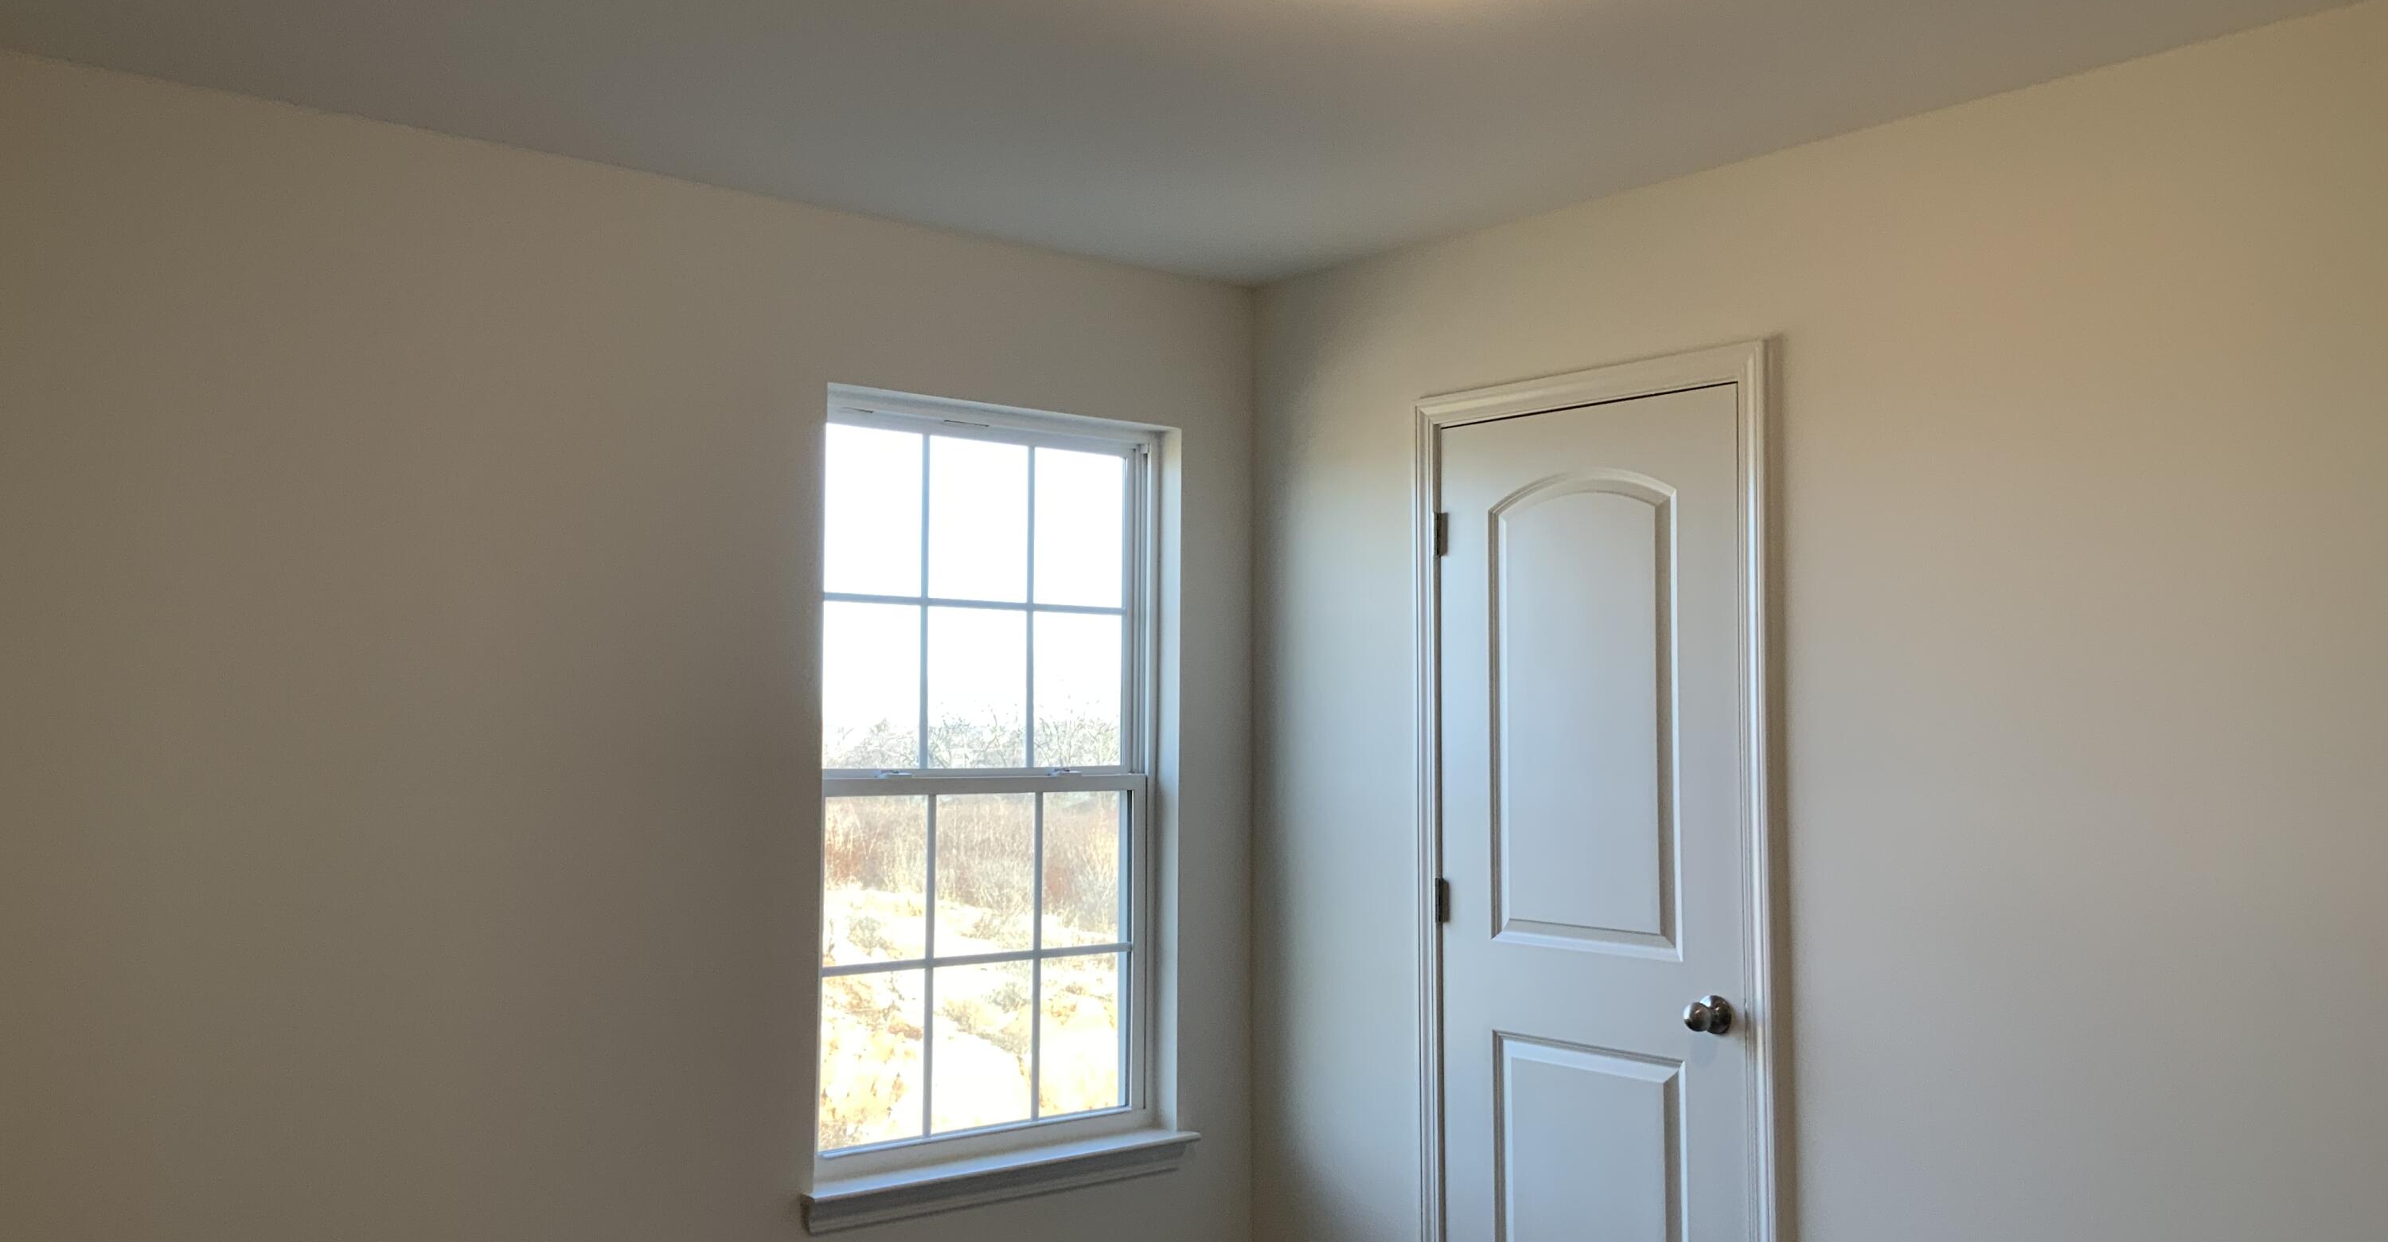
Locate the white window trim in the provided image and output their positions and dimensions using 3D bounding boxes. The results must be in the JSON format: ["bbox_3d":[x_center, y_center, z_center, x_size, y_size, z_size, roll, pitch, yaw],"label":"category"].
[{"bbox_3d":[-0.412,0.336,4.138,0.850,1.545,0.090,3,-5,-40],"label":"white window trim"}]

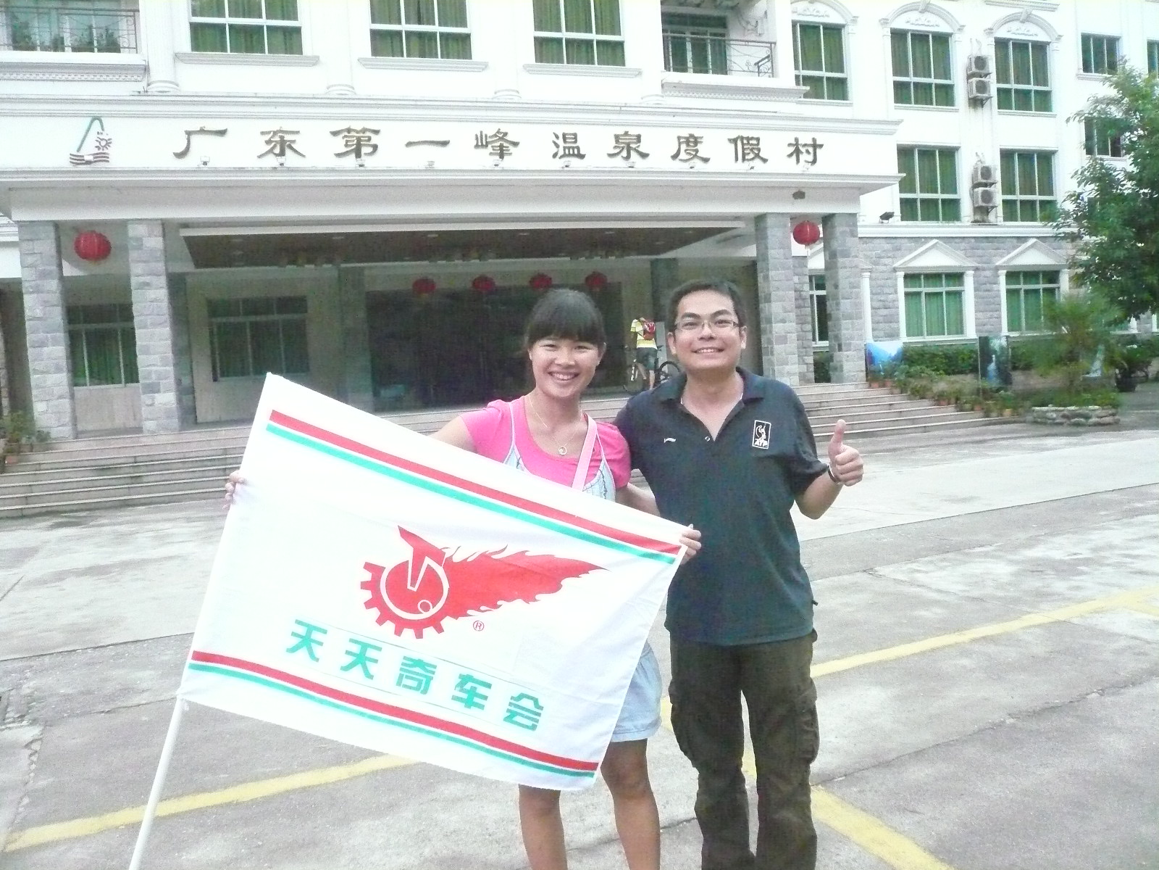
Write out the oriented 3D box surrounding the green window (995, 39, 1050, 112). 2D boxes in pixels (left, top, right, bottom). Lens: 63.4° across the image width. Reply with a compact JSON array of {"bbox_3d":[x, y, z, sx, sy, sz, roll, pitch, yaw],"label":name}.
[{"bbox_3d":[13.896,-11.221,29.368,2.128,2.116,0.150,-5,3,-19],"label":"green window"}]

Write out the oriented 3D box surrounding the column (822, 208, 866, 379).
[{"bbox_3d":[5.470,-2.786,19.355,0.541,3.500,0.448,-5,4,-19],"label":"column"}]

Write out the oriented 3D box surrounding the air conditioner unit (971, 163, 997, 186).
[{"bbox_3d":[11.848,-7.617,27.383,0.740,0.530,0.290,-5,4,-19],"label":"air conditioner unit"}]

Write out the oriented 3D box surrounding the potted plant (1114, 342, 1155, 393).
[{"bbox_3d":[16.550,-2.013,27.977,1.080,1.513,1.080,-5,4,-19],"label":"potted plant"}]

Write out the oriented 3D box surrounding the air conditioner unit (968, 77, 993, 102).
[{"bbox_3d":[12.170,-10.488,28.521,0.732,0.506,0.300,-5,3,-19],"label":"air conditioner unit"}]

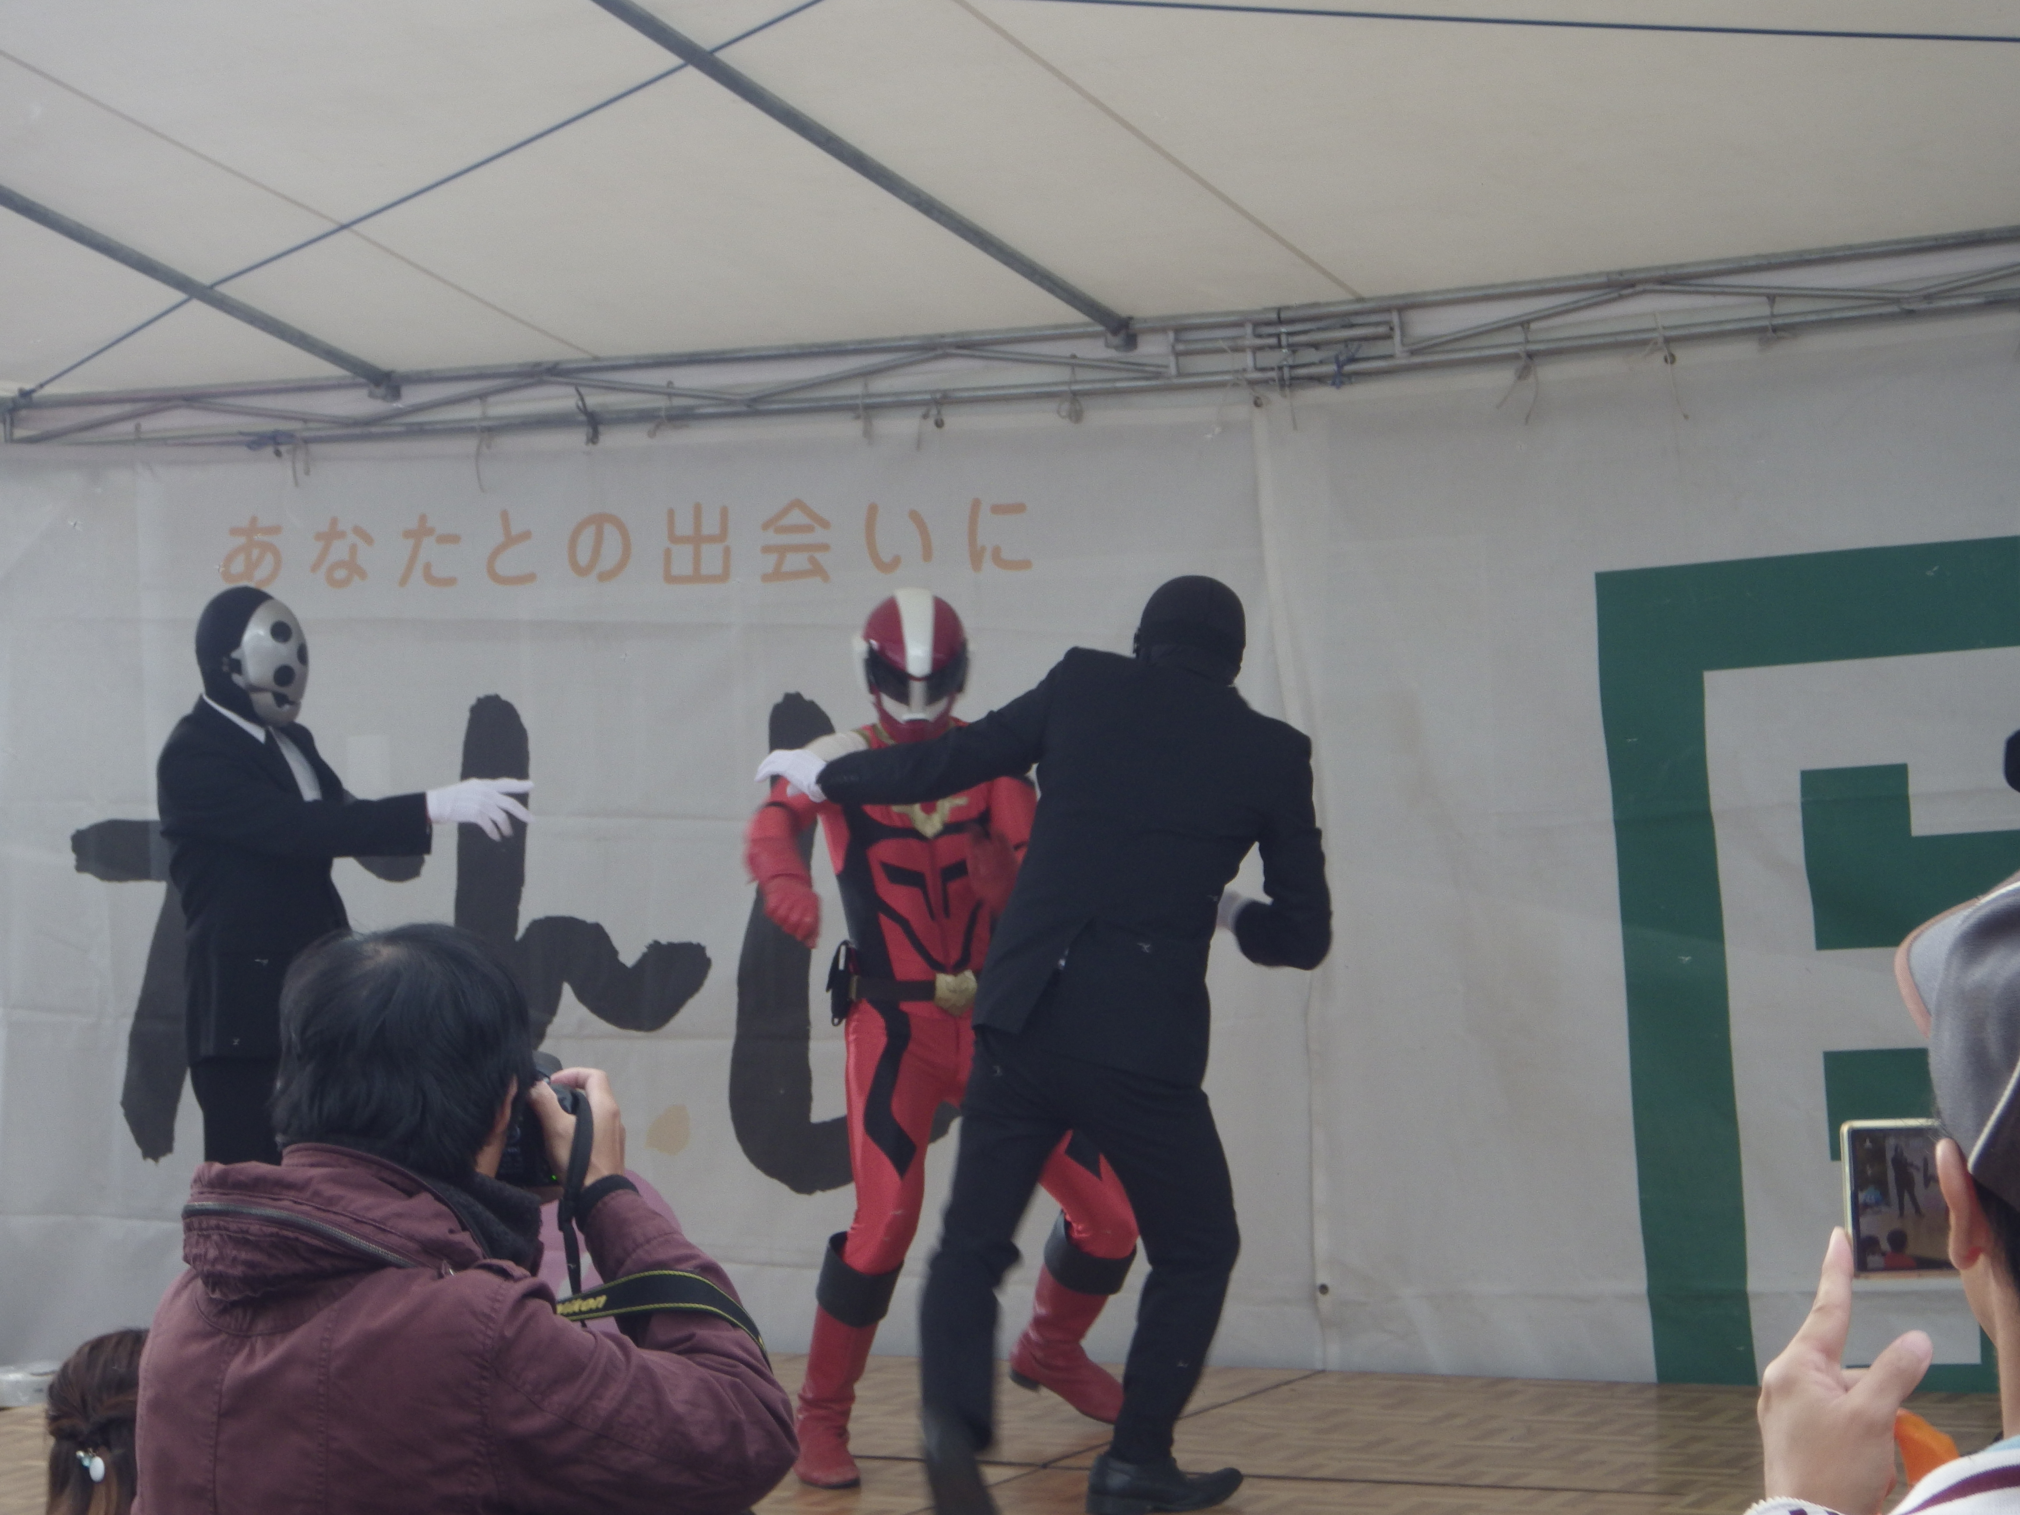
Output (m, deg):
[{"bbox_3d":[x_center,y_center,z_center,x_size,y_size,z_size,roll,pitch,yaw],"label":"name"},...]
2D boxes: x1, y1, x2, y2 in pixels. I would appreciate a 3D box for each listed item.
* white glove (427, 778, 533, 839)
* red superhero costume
[{"bbox_3d":[-1.012,0.096,8.570,0.210,0.115,0.095,-2,0,16],"label":"white glove"},{"bbox_3d":[-0.115,0.505,8.500,0.780,1.650,0.700,-2,0,-12],"label":"red superhero costume"}]

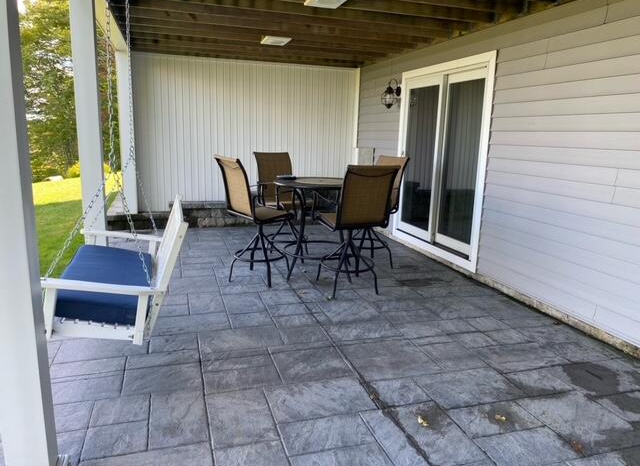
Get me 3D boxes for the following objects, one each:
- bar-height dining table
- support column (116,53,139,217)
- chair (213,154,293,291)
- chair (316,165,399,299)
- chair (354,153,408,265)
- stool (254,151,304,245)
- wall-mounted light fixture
[{"bbox_3d":[0.012,-0.045,4.970,0.970,0.965,0.970,-2,12,-17],"label":"bar-height dining table"},{"bbox_3d":[-2.784,-1.420,6.944,0.170,2.295,0.170,-2,12,-17],"label":"support column"},{"bbox_3d":[-0.624,-0.137,4.732,0.665,1.202,0.600,-7,14,-37],"label":"chair"},{"bbox_3d":[0.311,-0.050,4.444,0.600,1.202,0.665,-3,13,-23],"label":"chair"},{"bbox_3d":[0.557,-0.226,5.343,0.665,1.202,0.600,-6,14,-35],"label":"chair"},{"bbox_3d":[-0.377,-0.291,5.522,0.600,1.202,0.665,-8,15,-40],"label":"stool"},{"bbox_3d":[0.967,-1.903,6.586,0.265,0.410,0.220,-2,12,-17],"label":"wall-mounted light fixture"}]

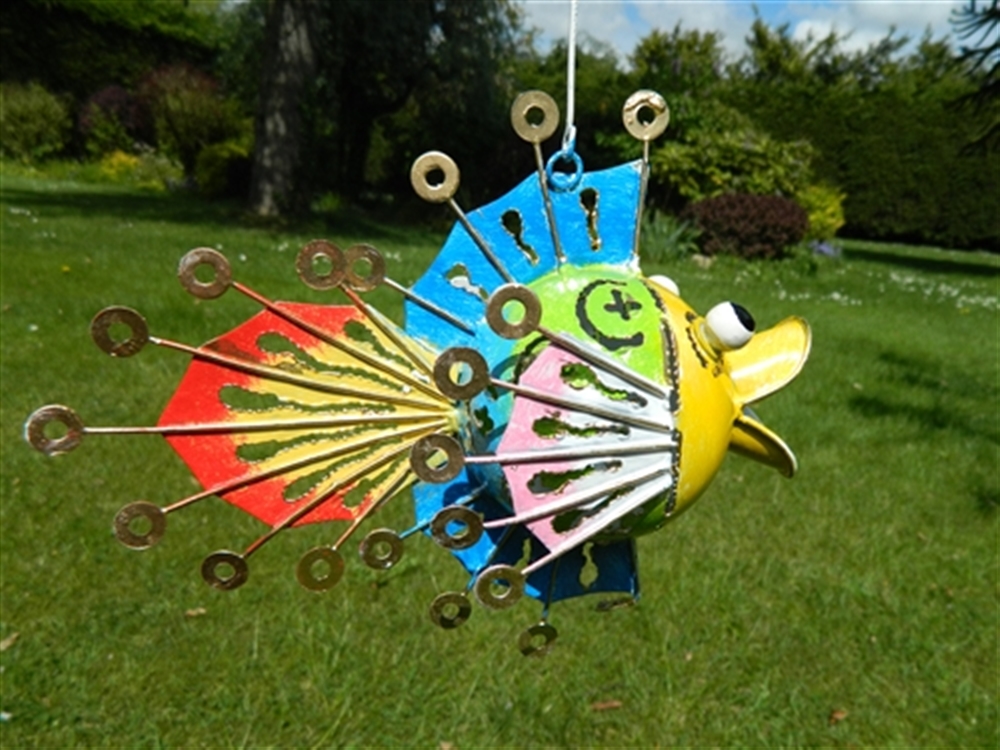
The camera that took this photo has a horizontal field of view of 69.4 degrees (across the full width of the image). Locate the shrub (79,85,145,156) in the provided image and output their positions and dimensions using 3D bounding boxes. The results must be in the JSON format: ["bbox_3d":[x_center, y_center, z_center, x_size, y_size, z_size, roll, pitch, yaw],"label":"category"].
[{"bbox_3d":[-9.723,-6.313,18.107,1.427,1.777,1.356,-8,21,-26],"label":"shrub"}]

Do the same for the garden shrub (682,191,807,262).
[{"bbox_3d":[3.264,-1.997,9.670,1.601,0.835,1.281,7,19,17],"label":"garden shrub"}]

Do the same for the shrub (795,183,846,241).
[{"bbox_3d":[4.297,-2.196,9.885,0.789,0.834,0.789,9,20,22],"label":"shrub"}]

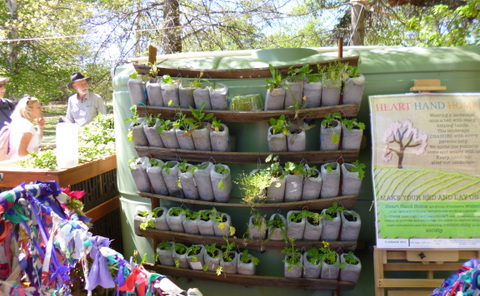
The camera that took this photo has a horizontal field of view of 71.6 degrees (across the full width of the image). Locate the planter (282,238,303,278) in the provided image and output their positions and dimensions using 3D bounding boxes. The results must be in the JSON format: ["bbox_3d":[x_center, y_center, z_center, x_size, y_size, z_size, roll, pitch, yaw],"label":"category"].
[{"bbox_3d":[0.334,0.698,2.110,0.114,0.207,0.100,2,7,12],"label":"planter"}]

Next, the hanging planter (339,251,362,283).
[{"bbox_3d":[0.673,0.722,2.037,0.118,0.148,0.100,2,7,12],"label":"hanging planter"}]

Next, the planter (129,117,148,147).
[{"bbox_3d":[-0.616,-0.099,2.026,0.095,0.175,0.095,-3,8,9],"label":"planter"}]

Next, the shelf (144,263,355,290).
[{"bbox_3d":[0.036,0.745,1.942,1.170,0.080,0.090,0,8,7],"label":"shelf"}]

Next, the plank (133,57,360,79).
[{"bbox_3d":[-0.003,-0.442,1.861,1.280,0.100,0.050,1,7,10],"label":"plank"}]

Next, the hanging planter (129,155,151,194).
[{"bbox_3d":[-0.610,0.166,2.025,0.097,0.210,0.095,-4,8,10],"label":"hanging planter"}]

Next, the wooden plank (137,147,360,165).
[{"bbox_3d":[0.006,0.037,1.806,1.222,0.075,0.060,0,4,11],"label":"wooden plank"}]

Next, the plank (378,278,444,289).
[{"bbox_3d":[0.988,0.712,1.765,0.504,0.043,0.022,-2,4,5],"label":"plank"}]

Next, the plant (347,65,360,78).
[{"bbox_3d":[0.612,-0.413,1.795,0.080,0.080,0.075,1,7,10],"label":"plant"}]

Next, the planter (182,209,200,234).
[{"bbox_3d":[-0.292,0.455,2.055,0.100,0.137,0.100,-2,6,10],"label":"planter"}]

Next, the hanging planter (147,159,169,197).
[{"bbox_3d":[-0.487,0.181,1.973,0.092,0.200,0.100,1,8,9],"label":"hanging planter"}]

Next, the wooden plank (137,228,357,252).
[{"bbox_3d":[0.028,0.530,1.923,1.200,0.075,0.090,0,8,7],"label":"wooden plank"}]

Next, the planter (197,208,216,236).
[{"bbox_3d":[-0.185,0.417,1.849,0.086,0.144,0.086,0,4,11],"label":"planter"}]

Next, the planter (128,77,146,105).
[{"bbox_3d":[-0.703,-0.392,2.284,0.099,0.185,0.100,2,7,12],"label":"planter"}]

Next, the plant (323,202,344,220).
[{"bbox_3d":[0.572,0.388,2.043,0.121,0.080,0.115,2,7,12],"label":"plant"}]

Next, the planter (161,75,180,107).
[{"bbox_3d":[-0.465,-0.383,2.233,0.106,0.207,0.100,2,7,12],"label":"planter"}]

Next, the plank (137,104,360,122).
[{"bbox_3d":[0.027,-0.191,1.853,1.200,0.090,0.080,0,8,7],"label":"plank"}]

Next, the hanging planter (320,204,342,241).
[{"bbox_3d":[0.513,0.425,1.873,0.097,0.175,0.100,0,8,4],"label":"hanging planter"}]

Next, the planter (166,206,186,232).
[{"bbox_3d":[-0.431,0.485,2.266,0.108,0.150,0.100,2,7,12],"label":"planter"}]

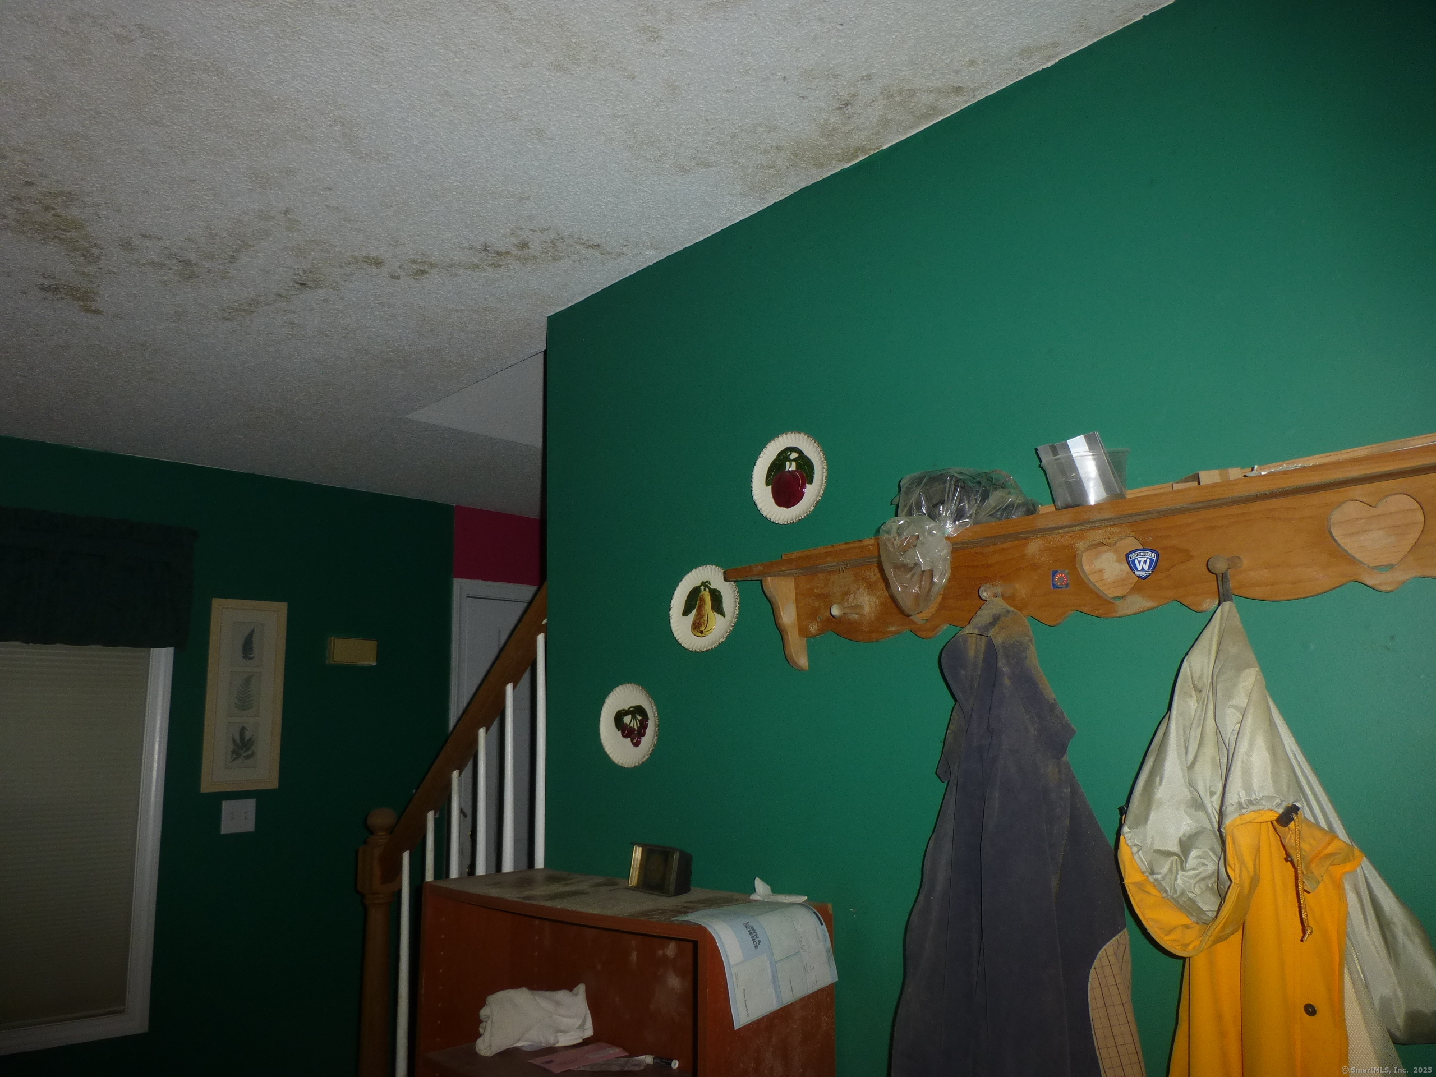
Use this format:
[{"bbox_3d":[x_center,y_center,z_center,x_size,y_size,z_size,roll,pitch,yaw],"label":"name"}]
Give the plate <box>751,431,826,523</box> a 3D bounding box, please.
[{"bbox_3d":[0.133,-0.109,1.816,0.174,0.171,0.025,-12,-15,43],"label":"plate"}]

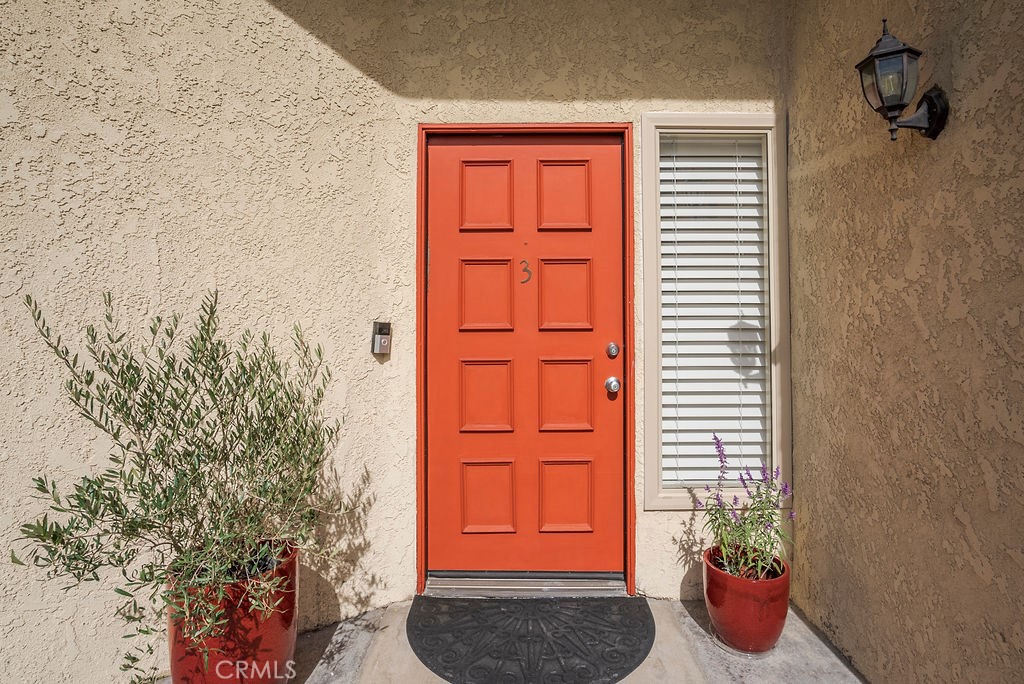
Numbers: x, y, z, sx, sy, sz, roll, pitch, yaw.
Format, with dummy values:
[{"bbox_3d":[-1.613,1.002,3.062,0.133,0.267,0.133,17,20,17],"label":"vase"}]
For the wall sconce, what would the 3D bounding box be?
[{"bbox_3d":[1.085,-0.733,1.435,0.230,0.335,0.180,0,-1,2],"label":"wall sconce"}]

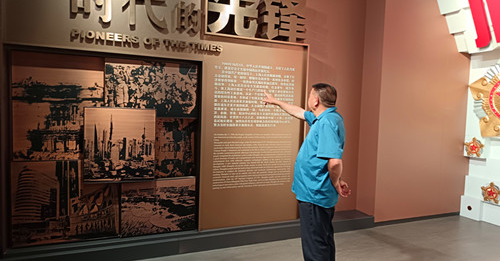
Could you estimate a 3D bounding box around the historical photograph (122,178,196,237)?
[{"bbox_3d":[-0.949,0.796,3.650,0.768,0.587,0.050,0,3,-23],"label":"historical photograph"}]

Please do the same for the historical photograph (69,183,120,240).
[{"bbox_3d":[-1.518,0.788,3.410,0.448,0.559,0.050,0,3,-23],"label":"historical photograph"}]

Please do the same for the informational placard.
[{"bbox_3d":[0.052,0.061,3.973,1.246,2.054,0.070,0,3,-23],"label":"informational placard"}]

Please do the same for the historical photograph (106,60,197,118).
[{"bbox_3d":[-0.983,-0.415,3.531,0.909,0.565,0.050,0,3,-23],"label":"historical photograph"}]

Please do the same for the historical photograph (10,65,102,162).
[{"bbox_3d":[-1.771,-0.152,3.240,0.747,0.870,0.050,0,3,-23],"label":"historical photograph"}]

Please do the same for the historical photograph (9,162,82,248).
[{"bbox_3d":[-1.890,0.673,3.246,0.555,0.786,0.050,0,3,-23],"label":"historical photograph"}]

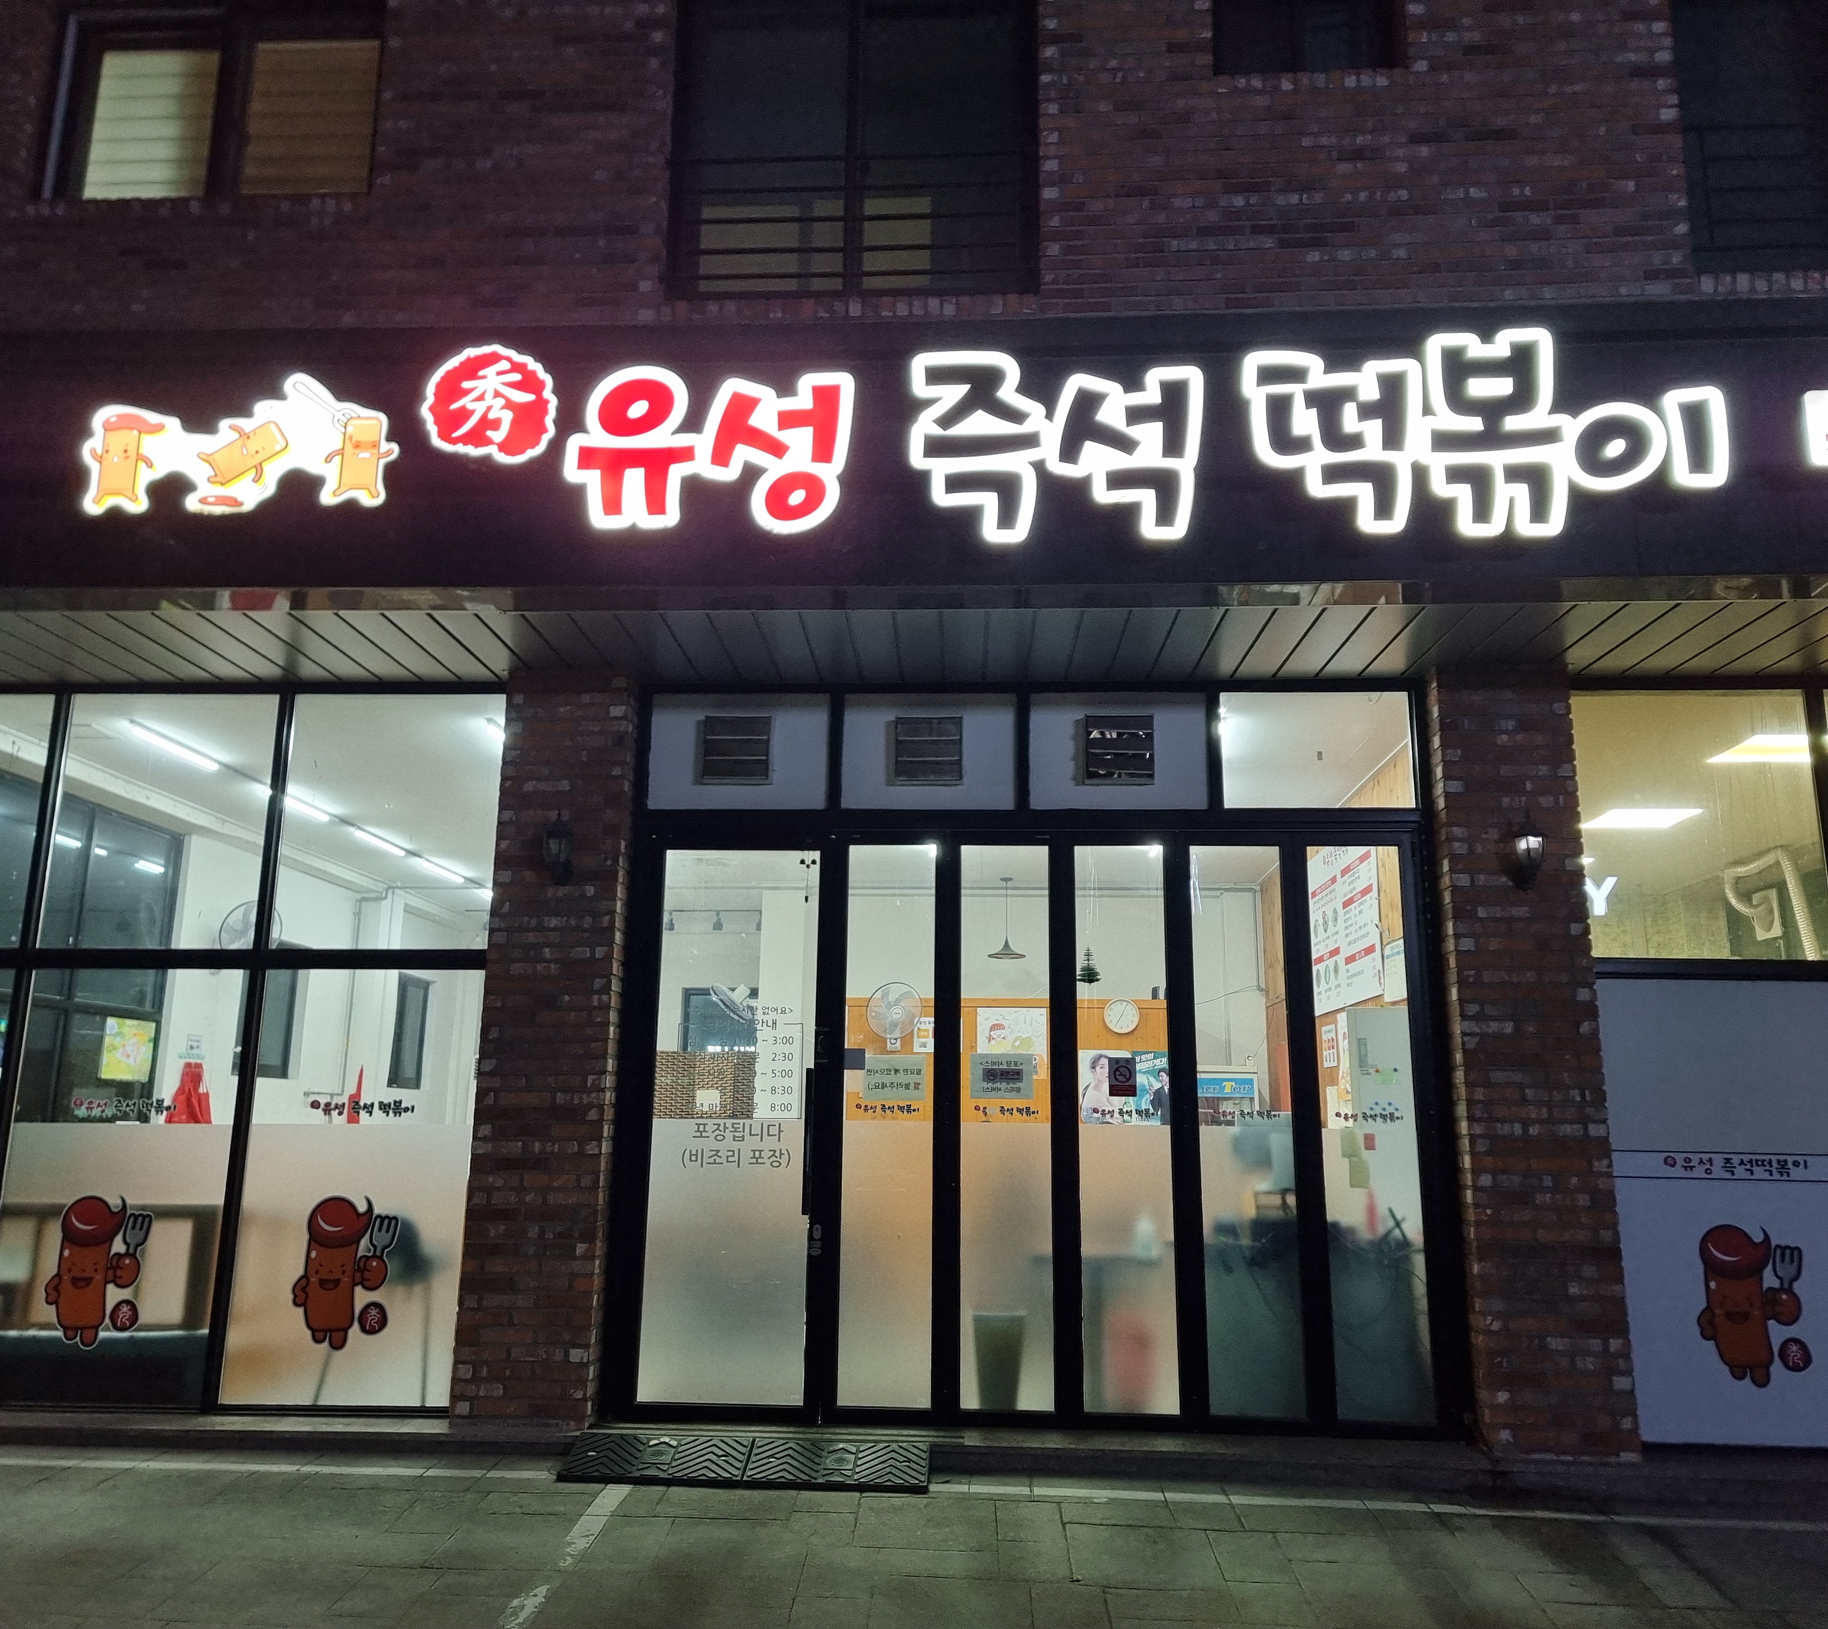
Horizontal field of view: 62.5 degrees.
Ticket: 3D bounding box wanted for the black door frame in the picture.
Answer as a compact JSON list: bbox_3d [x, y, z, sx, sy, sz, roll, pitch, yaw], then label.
[{"bbox_3d":[0.537,1.054,7.082,3.848,3.475,0.130,0,-12,3],"label":"black door frame"}]

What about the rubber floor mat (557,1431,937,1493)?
[{"bbox_3d":[-0.671,2.632,6.116,1.467,0.107,0.310,0,-12,3],"label":"rubber floor mat"}]

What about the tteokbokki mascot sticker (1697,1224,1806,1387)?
[{"bbox_3d":[3.699,2.168,6.658,0.474,0.704,0.010,0,-12,3],"label":"tteokbokki mascot sticker"}]

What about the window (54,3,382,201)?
[{"bbox_3d":[-3.412,-3.531,7.526,1.521,1.085,0.090,0,-12,3],"label":"window"}]

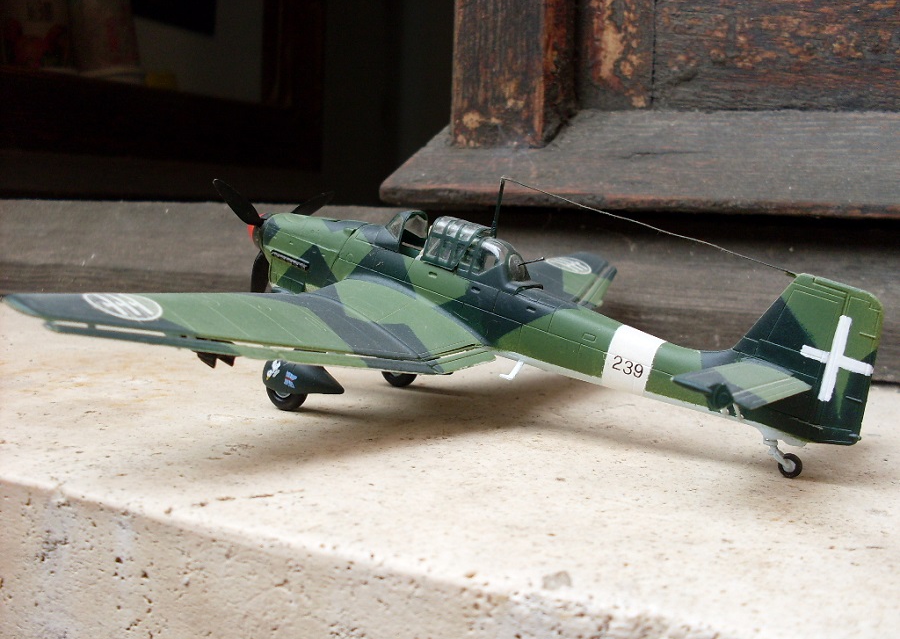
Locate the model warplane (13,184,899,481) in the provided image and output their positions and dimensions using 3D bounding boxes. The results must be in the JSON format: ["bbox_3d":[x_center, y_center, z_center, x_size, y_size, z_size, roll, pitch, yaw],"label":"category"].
[{"bbox_3d":[0.010,-0.003,0.208,0.153,0.053,0.192,6,8,35],"label":"model warplane"}]

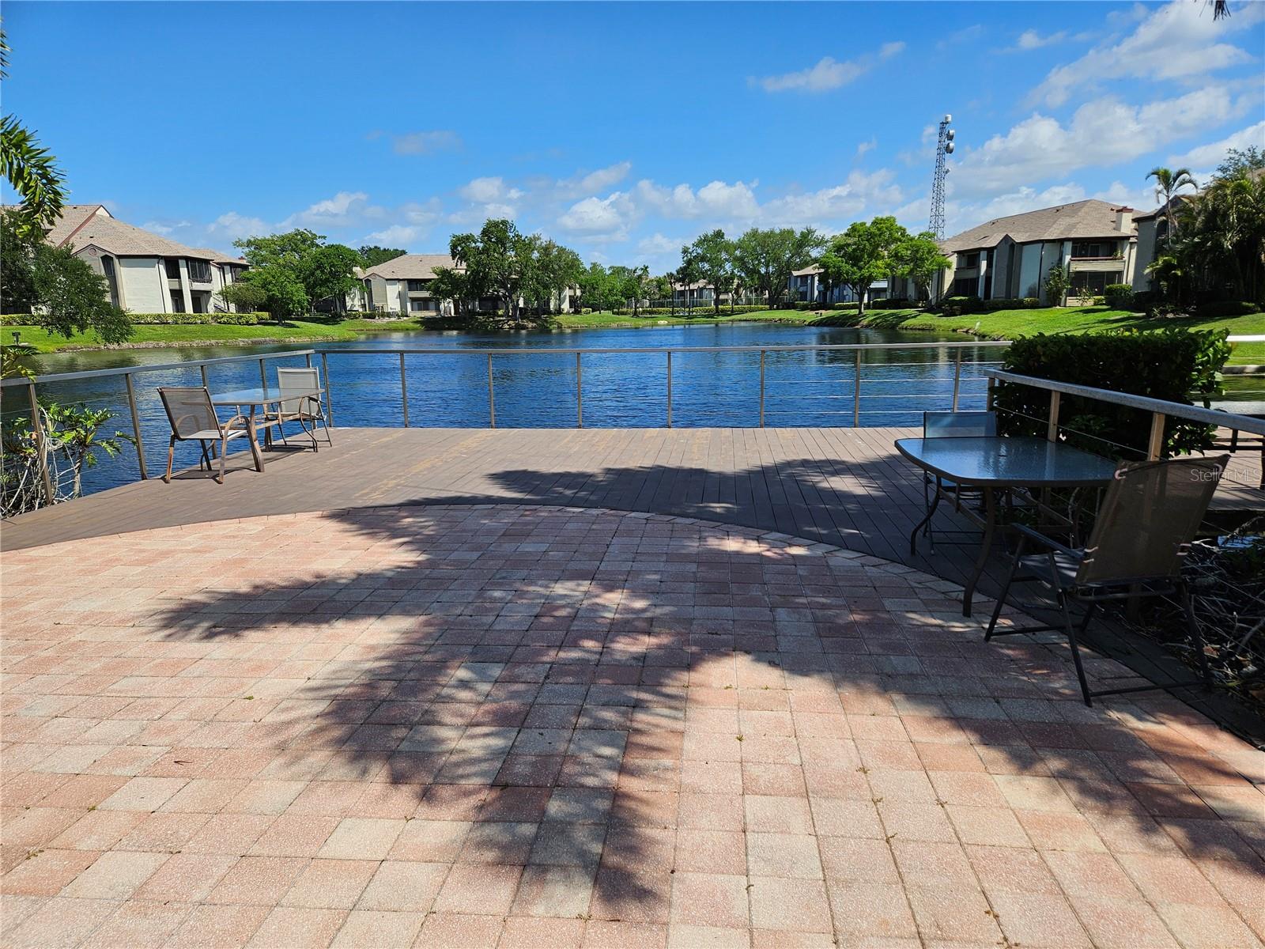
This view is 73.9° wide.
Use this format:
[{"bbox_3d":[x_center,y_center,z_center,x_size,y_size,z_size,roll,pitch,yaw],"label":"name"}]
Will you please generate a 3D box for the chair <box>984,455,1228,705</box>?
[{"bbox_3d":[1.906,0.352,3.432,0.575,0.915,0.710,-4,12,-13],"label":"chair"}]

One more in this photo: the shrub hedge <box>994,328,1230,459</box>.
[{"bbox_3d":[3.566,-0.521,6.400,1.450,1.150,0.800,0,12,7],"label":"shrub hedge"}]

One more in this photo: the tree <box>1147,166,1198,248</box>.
[{"bbox_3d":[33.413,-14.551,52.000,3.179,8.678,3.300,-1,12,0],"label":"tree"}]

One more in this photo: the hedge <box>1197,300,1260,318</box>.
[{"bbox_3d":[34.060,-9.453,48.000,3.725,0.997,1.600,-1,12,0],"label":"hedge"}]

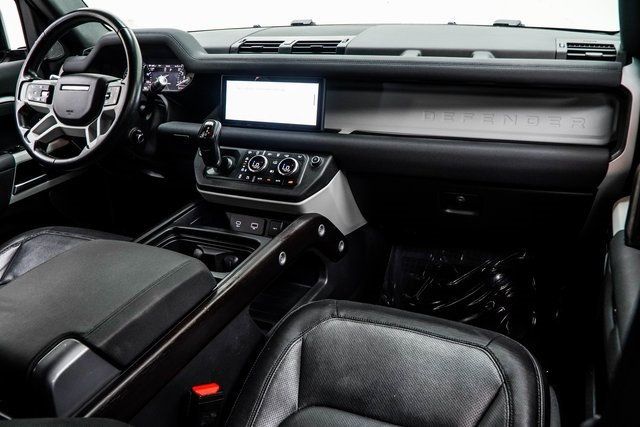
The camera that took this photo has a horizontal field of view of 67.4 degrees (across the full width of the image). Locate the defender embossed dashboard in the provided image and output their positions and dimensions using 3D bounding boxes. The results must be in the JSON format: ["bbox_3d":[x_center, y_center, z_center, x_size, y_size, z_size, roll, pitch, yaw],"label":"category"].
[{"bbox_3d":[-0.062,-0.321,1.261,1.408,0.316,0.408,7,22,18],"label":"defender embossed dashboard"}]

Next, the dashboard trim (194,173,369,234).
[{"bbox_3d":[-0.103,-0.040,1.150,0.383,0.163,0.194,7,22,18],"label":"dashboard trim"}]

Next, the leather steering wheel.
[{"bbox_3d":[-0.573,-0.294,1.146,0.380,0.380,0.090,7,-2,20],"label":"leather steering wheel"}]

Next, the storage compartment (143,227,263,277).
[{"bbox_3d":[-0.235,0.096,0.928,0.209,0.087,0.163,7,22,18],"label":"storage compartment"}]

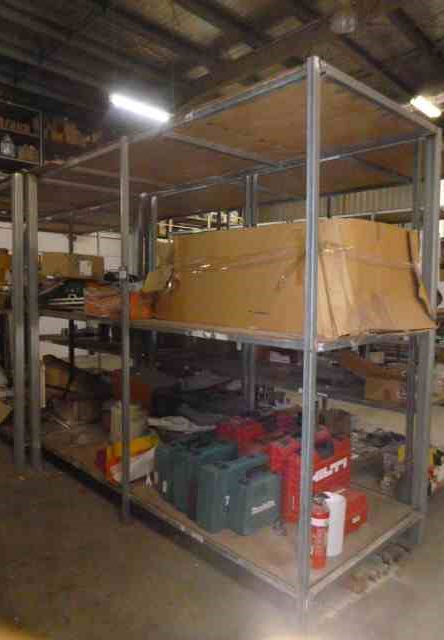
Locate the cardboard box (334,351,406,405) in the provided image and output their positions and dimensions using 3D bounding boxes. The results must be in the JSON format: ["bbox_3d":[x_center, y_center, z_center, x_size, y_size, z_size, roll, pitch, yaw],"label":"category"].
[{"bbox_3d":[1.946,0.757,5.859,0.500,0.470,0.600,-3,6,-43],"label":"cardboard box"}]

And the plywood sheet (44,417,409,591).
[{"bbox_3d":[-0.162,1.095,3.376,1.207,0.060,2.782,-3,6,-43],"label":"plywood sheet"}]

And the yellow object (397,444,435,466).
[{"bbox_3d":[1.399,0.965,3.303,0.240,0.130,0.150,-3,6,-43],"label":"yellow object"}]

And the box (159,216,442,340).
[{"bbox_3d":[0.428,-0.213,2.660,1.080,0.500,1.080,-3,6,-43],"label":"box"}]

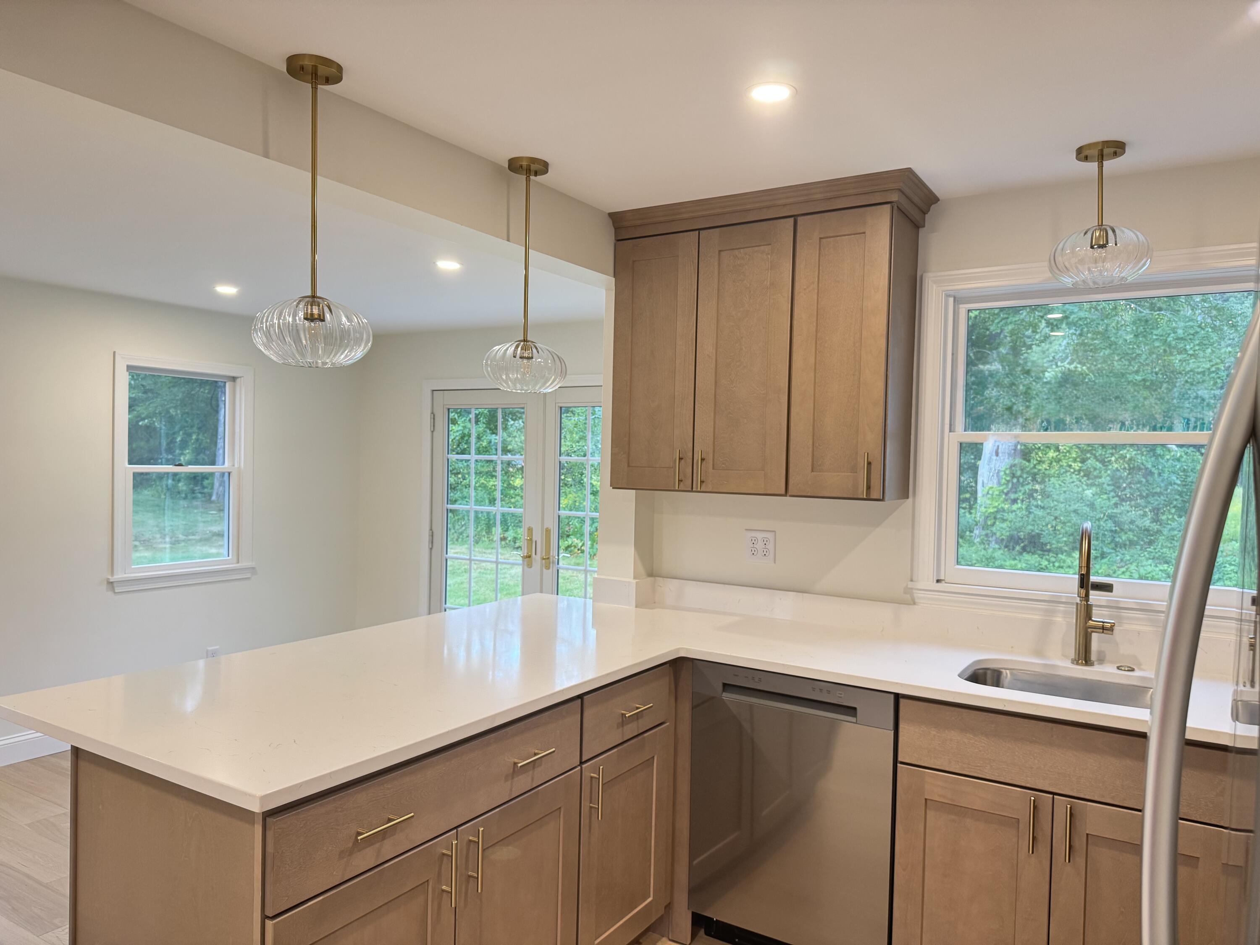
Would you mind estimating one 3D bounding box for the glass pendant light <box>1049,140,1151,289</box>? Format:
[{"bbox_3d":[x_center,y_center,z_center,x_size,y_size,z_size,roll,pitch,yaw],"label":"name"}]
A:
[{"bbox_3d":[1.282,-0.701,2.387,0.250,0.366,0.250,2,1,32],"label":"glass pendant light"}]

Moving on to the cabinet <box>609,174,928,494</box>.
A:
[{"bbox_3d":[0.460,-0.419,3.017,1.063,0.989,0.368,2,1,32],"label":"cabinet"}]

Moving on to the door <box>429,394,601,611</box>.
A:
[{"bbox_3d":[-0.544,0.470,5.421,1.833,1.990,0.070,2,1,30],"label":"door"}]

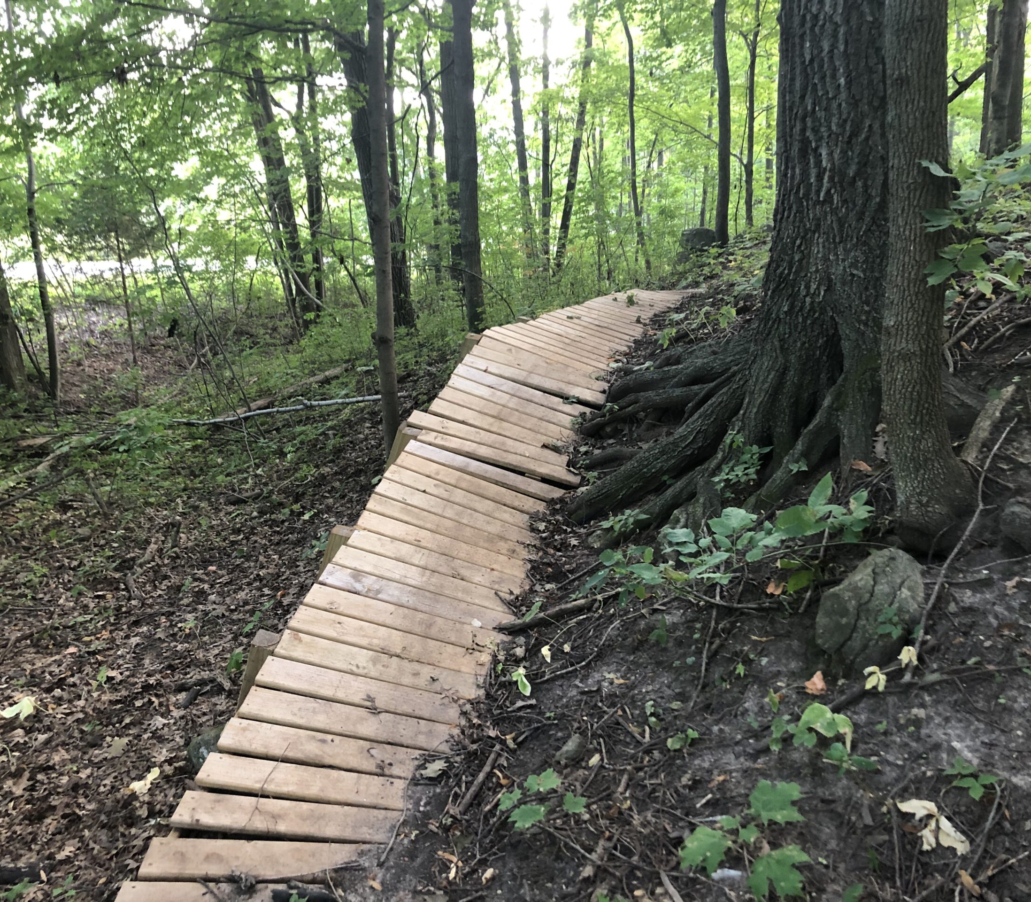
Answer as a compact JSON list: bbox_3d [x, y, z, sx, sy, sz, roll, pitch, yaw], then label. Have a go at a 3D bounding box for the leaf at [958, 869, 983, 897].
[{"bbox_3d":[0.780,0.741,1.670,0.023,0.015,0.055,-22,23,-23],"label":"leaf"}]

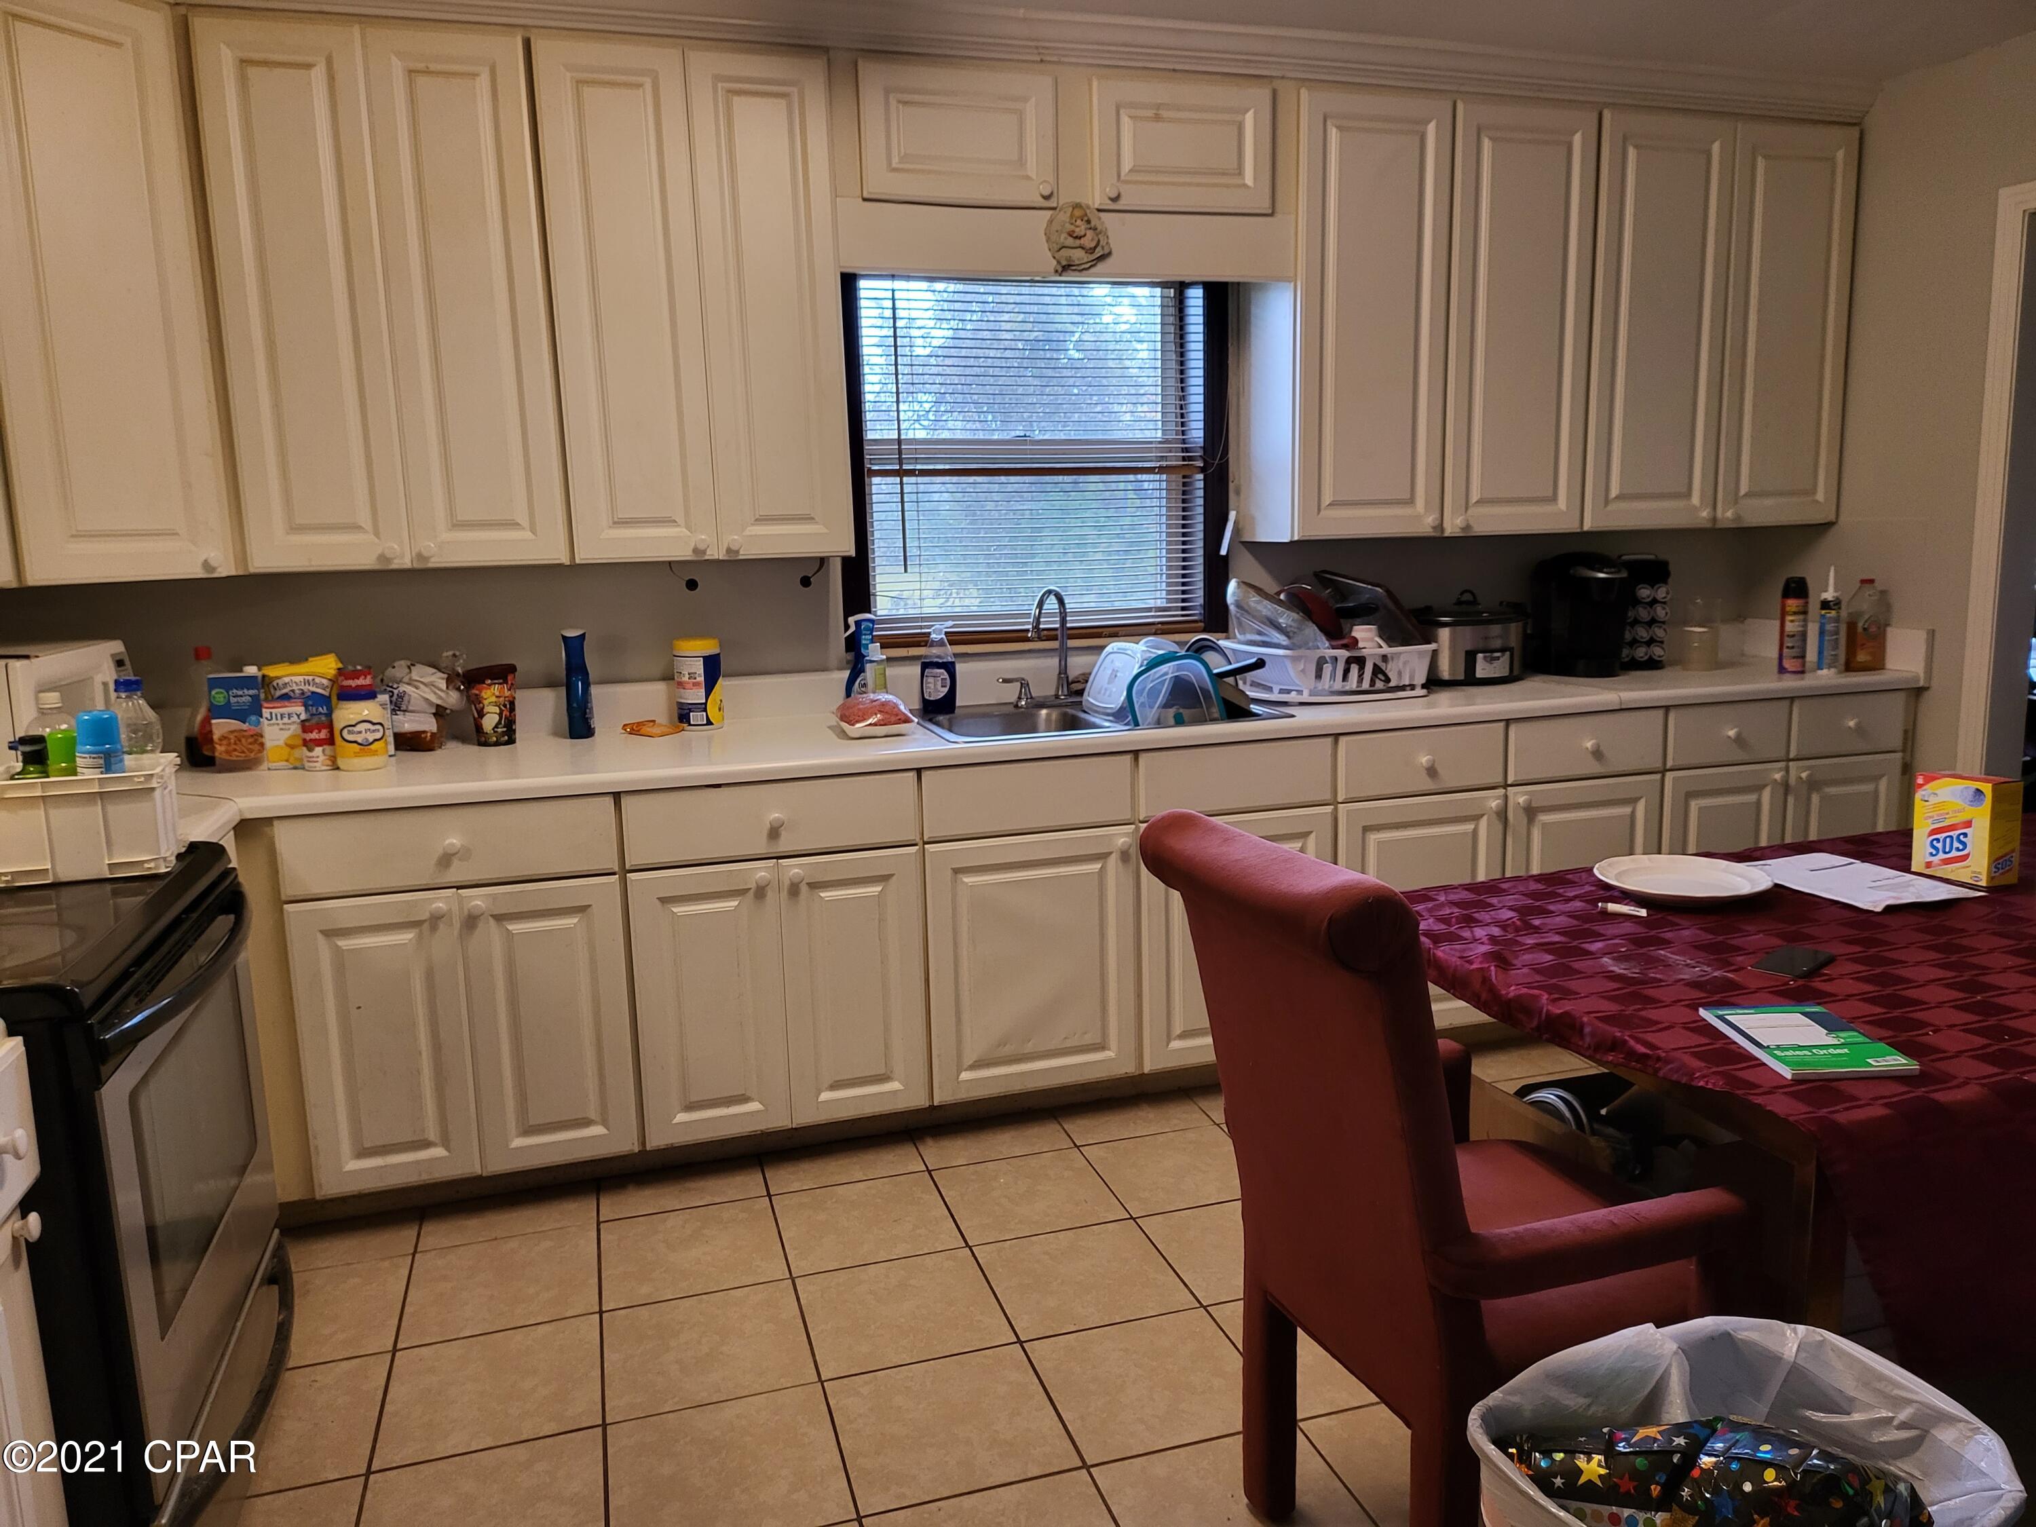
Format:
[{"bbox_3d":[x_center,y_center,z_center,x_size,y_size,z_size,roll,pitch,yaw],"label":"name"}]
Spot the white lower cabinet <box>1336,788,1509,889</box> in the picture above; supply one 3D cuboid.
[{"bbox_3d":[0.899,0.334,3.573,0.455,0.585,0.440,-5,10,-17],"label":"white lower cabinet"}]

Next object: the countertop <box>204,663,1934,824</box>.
[{"bbox_3d":[0.245,-0.110,3.373,4.265,0.038,0.645,-5,10,-17],"label":"countertop"}]

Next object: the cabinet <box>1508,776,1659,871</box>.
[{"bbox_3d":[1.316,0.290,3.809,0.451,0.585,0.616,-5,10,-17],"label":"cabinet"}]

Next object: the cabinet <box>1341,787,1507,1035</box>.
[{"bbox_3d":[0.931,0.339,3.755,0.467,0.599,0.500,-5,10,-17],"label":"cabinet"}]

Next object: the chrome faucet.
[{"bbox_3d":[0.082,-0.290,3.479,0.050,0.278,0.160,4,11,30],"label":"chrome faucet"}]

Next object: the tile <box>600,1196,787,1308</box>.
[{"bbox_3d":[-0.621,0.934,2.692,0.330,0.010,0.330,-5,10,-17],"label":"tile"}]

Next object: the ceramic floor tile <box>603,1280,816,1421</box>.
[{"bbox_3d":[-0.523,0.985,2.376,0.330,0.010,0.330,-5,10,-17],"label":"ceramic floor tile"}]

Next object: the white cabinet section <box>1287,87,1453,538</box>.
[{"bbox_3d":[0.842,-1.114,3.629,0.418,1.055,0.290,-5,10,-17],"label":"white cabinet section"}]

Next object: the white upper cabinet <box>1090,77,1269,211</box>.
[{"bbox_3d":[0.354,-1.486,3.492,0.462,0.295,0.300,-5,10,-17],"label":"white upper cabinet"}]

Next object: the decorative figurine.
[{"bbox_3d":[0.137,-1.185,3.173,0.148,0.155,0.030,-5,10,-17],"label":"decorative figurine"}]

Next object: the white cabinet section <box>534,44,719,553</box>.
[{"bbox_3d":[-0.864,-0.977,3.114,0.297,1.055,0.290,-5,10,-17],"label":"white cabinet section"}]

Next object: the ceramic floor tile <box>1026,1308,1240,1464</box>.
[{"bbox_3d":[0.215,0.985,2.249,0.330,0.010,0.330,-5,10,-18],"label":"ceramic floor tile"}]

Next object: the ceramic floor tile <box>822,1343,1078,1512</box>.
[{"bbox_3d":[-0.105,1.010,2.155,0.330,0.010,0.330,-5,10,-18],"label":"ceramic floor tile"}]

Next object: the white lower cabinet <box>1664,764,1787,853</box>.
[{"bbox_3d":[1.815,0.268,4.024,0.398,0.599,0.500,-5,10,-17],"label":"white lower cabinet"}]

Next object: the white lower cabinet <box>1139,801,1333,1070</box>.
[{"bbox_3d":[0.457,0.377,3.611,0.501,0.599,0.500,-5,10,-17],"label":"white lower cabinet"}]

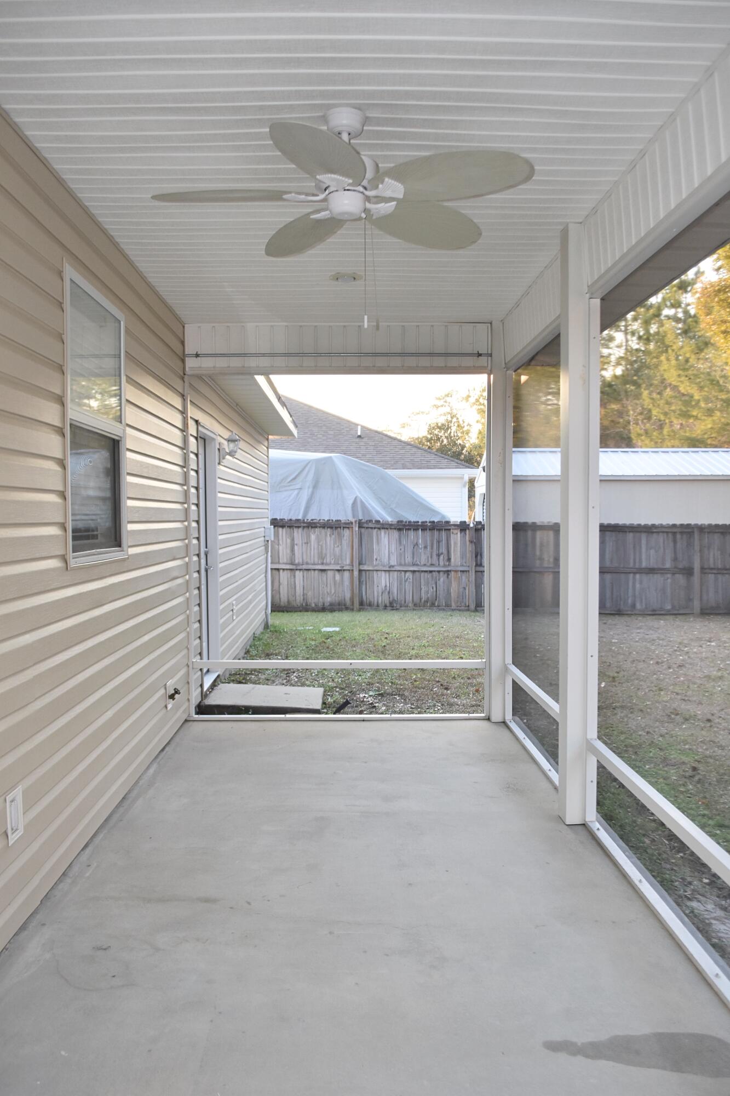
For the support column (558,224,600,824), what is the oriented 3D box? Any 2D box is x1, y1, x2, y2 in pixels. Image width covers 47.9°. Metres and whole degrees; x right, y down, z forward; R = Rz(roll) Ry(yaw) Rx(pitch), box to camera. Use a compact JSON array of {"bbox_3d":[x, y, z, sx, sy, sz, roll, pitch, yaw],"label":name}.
[{"bbox_3d":[1.006,-0.093,3.881,0.142,2.781,0.142,0,2,-1],"label":"support column"}]

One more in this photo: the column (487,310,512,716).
[{"bbox_3d":[0.957,-0.172,5.770,0.142,2.781,0.142,0,2,-1],"label":"column"}]

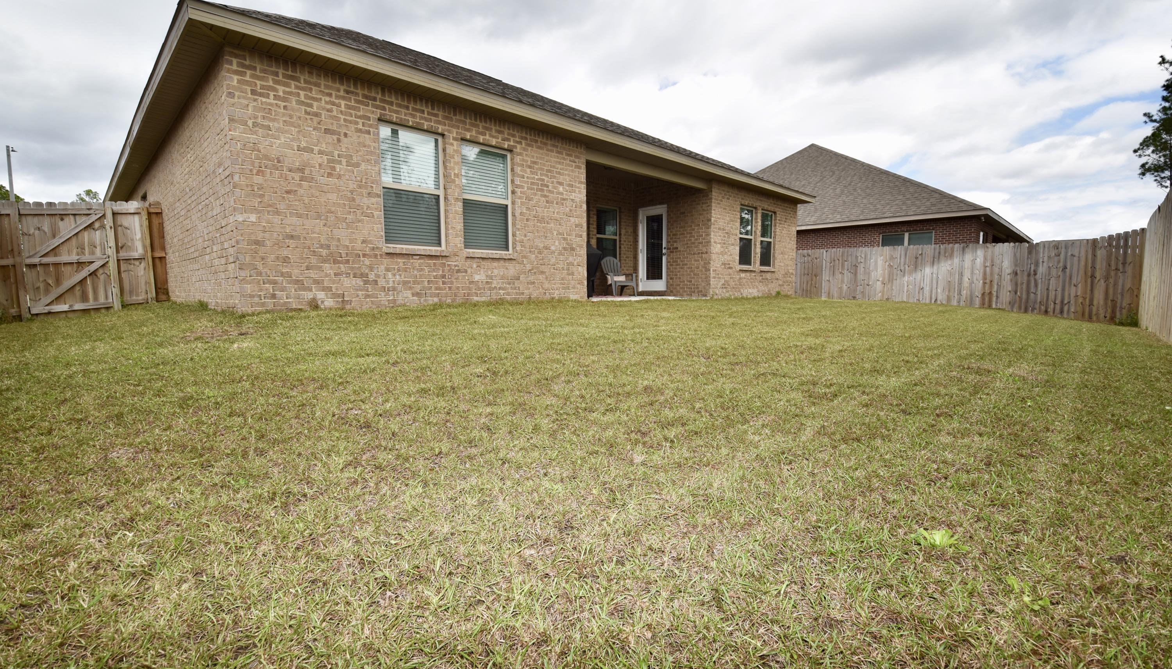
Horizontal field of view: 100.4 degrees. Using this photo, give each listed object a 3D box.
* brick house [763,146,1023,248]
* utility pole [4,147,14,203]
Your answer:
[{"bbox_3d":[14.039,-6.801,29.064,17.500,8.200,17.500,-6,8,-44],"label":"brick house"},{"bbox_3d":[-28.994,-5.585,24.909,0.200,7.800,0.200,5,8,43],"label":"utility pole"}]

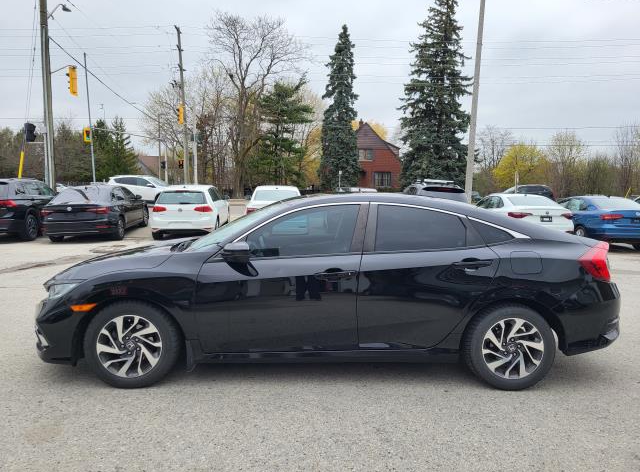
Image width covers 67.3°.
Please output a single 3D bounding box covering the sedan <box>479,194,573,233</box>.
[{"bbox_3d":[6.089,-0.645,15.236,1.800,1.460,4.680,1,5,0],"label":"sedan"}]

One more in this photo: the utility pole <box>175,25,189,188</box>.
[{"bbox_3d":[-8.440,-7.307,29.457,0.320,10.794,0.320,-2,5,0],"label":"utility pole"}]

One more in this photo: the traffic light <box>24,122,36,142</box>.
[{"bbox_3d":[-10.840,-3.876,18.000,0.400,0.820,0.420,-4,8,-39],"label":"traffic light"}]

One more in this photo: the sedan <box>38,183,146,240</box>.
[{"bbox_3d":[-6.435,-0.820,14.342,1.800,1.460,4.700,0,6,-7],"label":"sedan"}]

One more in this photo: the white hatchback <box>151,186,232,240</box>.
[{"bbox_3d":[-3.918,-0.891,15.199,1.800,1.460,4.260,0,6,-5],"label":"white hatchback"}]

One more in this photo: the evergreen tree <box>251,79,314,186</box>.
[{"bbox_3d":[-3.823,-10.346,49.000,6.000,10.900,6.000,0,6,0],"label":"evergreen tree"}]

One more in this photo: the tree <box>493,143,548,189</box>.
[{"bbox_3d":[17.624,-5.531,42.636,5.100,5.449,4.800,1,5,0],"label":"tree"}]

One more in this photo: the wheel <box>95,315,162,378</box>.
[{"bbox_3d":[-1.328,0.763,3.444,0.450,0.450,0.180,0,6,0],"label":"wheel"}]

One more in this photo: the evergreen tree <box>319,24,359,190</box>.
[{"bbox_3d":[1.845,-10.424,41.196,3.500,14.857,3.500,1,5,0],"label":"evergreen tree"}]

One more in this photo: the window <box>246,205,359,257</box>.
[{"bbox_3d":[-0.098,-0.041,3.458,0.840,0.410,0.050,0,-24,0],"label":"window"}]

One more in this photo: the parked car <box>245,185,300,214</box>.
[{"bbox_3d":[-1.248,-0.823,15.573,1.790,1.470,4.560,1,5,-1],"label":"parked car"}]

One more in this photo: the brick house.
[{"bbox_3d":[5.369,-9.592,58.000,9.000,8.500,10.000,1,6,3],"label":"brick house"}]

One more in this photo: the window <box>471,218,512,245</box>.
[{"bbox_3d":[1.250,-0.033,3.503,0.320,0.185,0.090,1,5,-2],"label":"window"}]

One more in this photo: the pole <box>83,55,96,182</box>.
[{"bbox_3d":[-16.895,-7.991,35.434,0.210,10.597,0.210,-2,5,0],"label":"pole"}]

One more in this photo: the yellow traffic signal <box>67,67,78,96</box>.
[{"bbox_3d":[-9.042,-5.644,17.562,0.360,1.020,0.360,1,5,-6],"label":"yellow traffic signal"}]

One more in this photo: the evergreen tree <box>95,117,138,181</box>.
[{"bbox_3d":[-22.860,-9.605,54.000,4.800,8.300,4.800,0,6,0],"label":"evergreen tree"}]

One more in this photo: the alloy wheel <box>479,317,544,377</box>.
[{"bbox_3d":[1.377,0.798,3.502,0.440,0.440,0.180,1,5,-2],"label":"alloy wheel"}]

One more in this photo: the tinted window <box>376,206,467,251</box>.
[{"bbox_3d":[0.712,-0.054,3.458,0.660,0.390,0.050,0,-24,0],"label":"tinted window"}]

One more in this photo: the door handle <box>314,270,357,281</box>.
[{"bbox_3d":[0.107,0.273,3.320,0.260,0.055,0.050,0,6,0],"label":"door handle"}]

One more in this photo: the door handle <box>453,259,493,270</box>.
[{"bbox_3d":[1.066,0.199,3.353,0.270,0.075,0.060,1,5,-2],"label":"door handle"}]

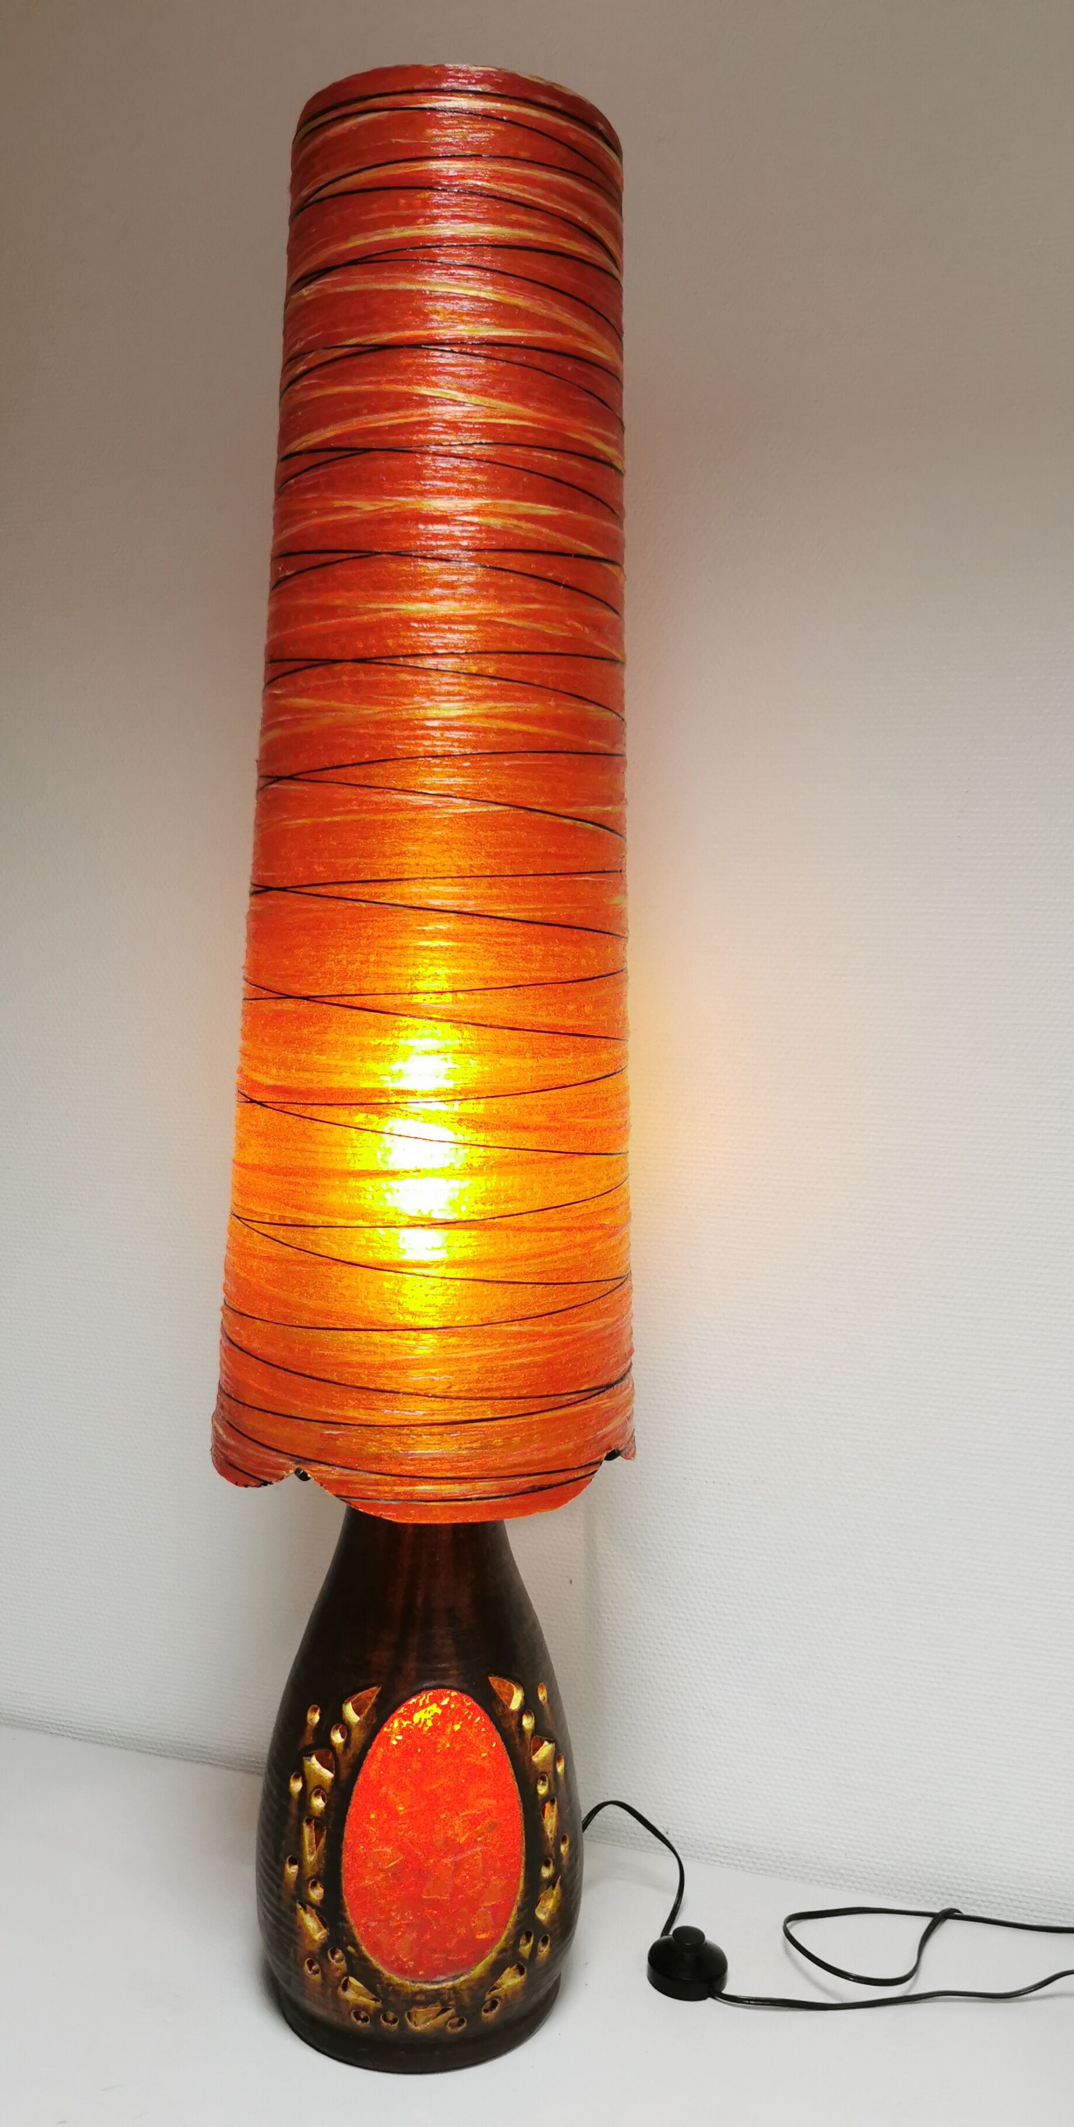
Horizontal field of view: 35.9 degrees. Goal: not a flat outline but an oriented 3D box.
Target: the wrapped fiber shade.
[{"bbox_3d":[-0.066,-0.170,1.157,0.301,0.898,0.301,2,5,0],"label":"wrapped fiber shade"}]

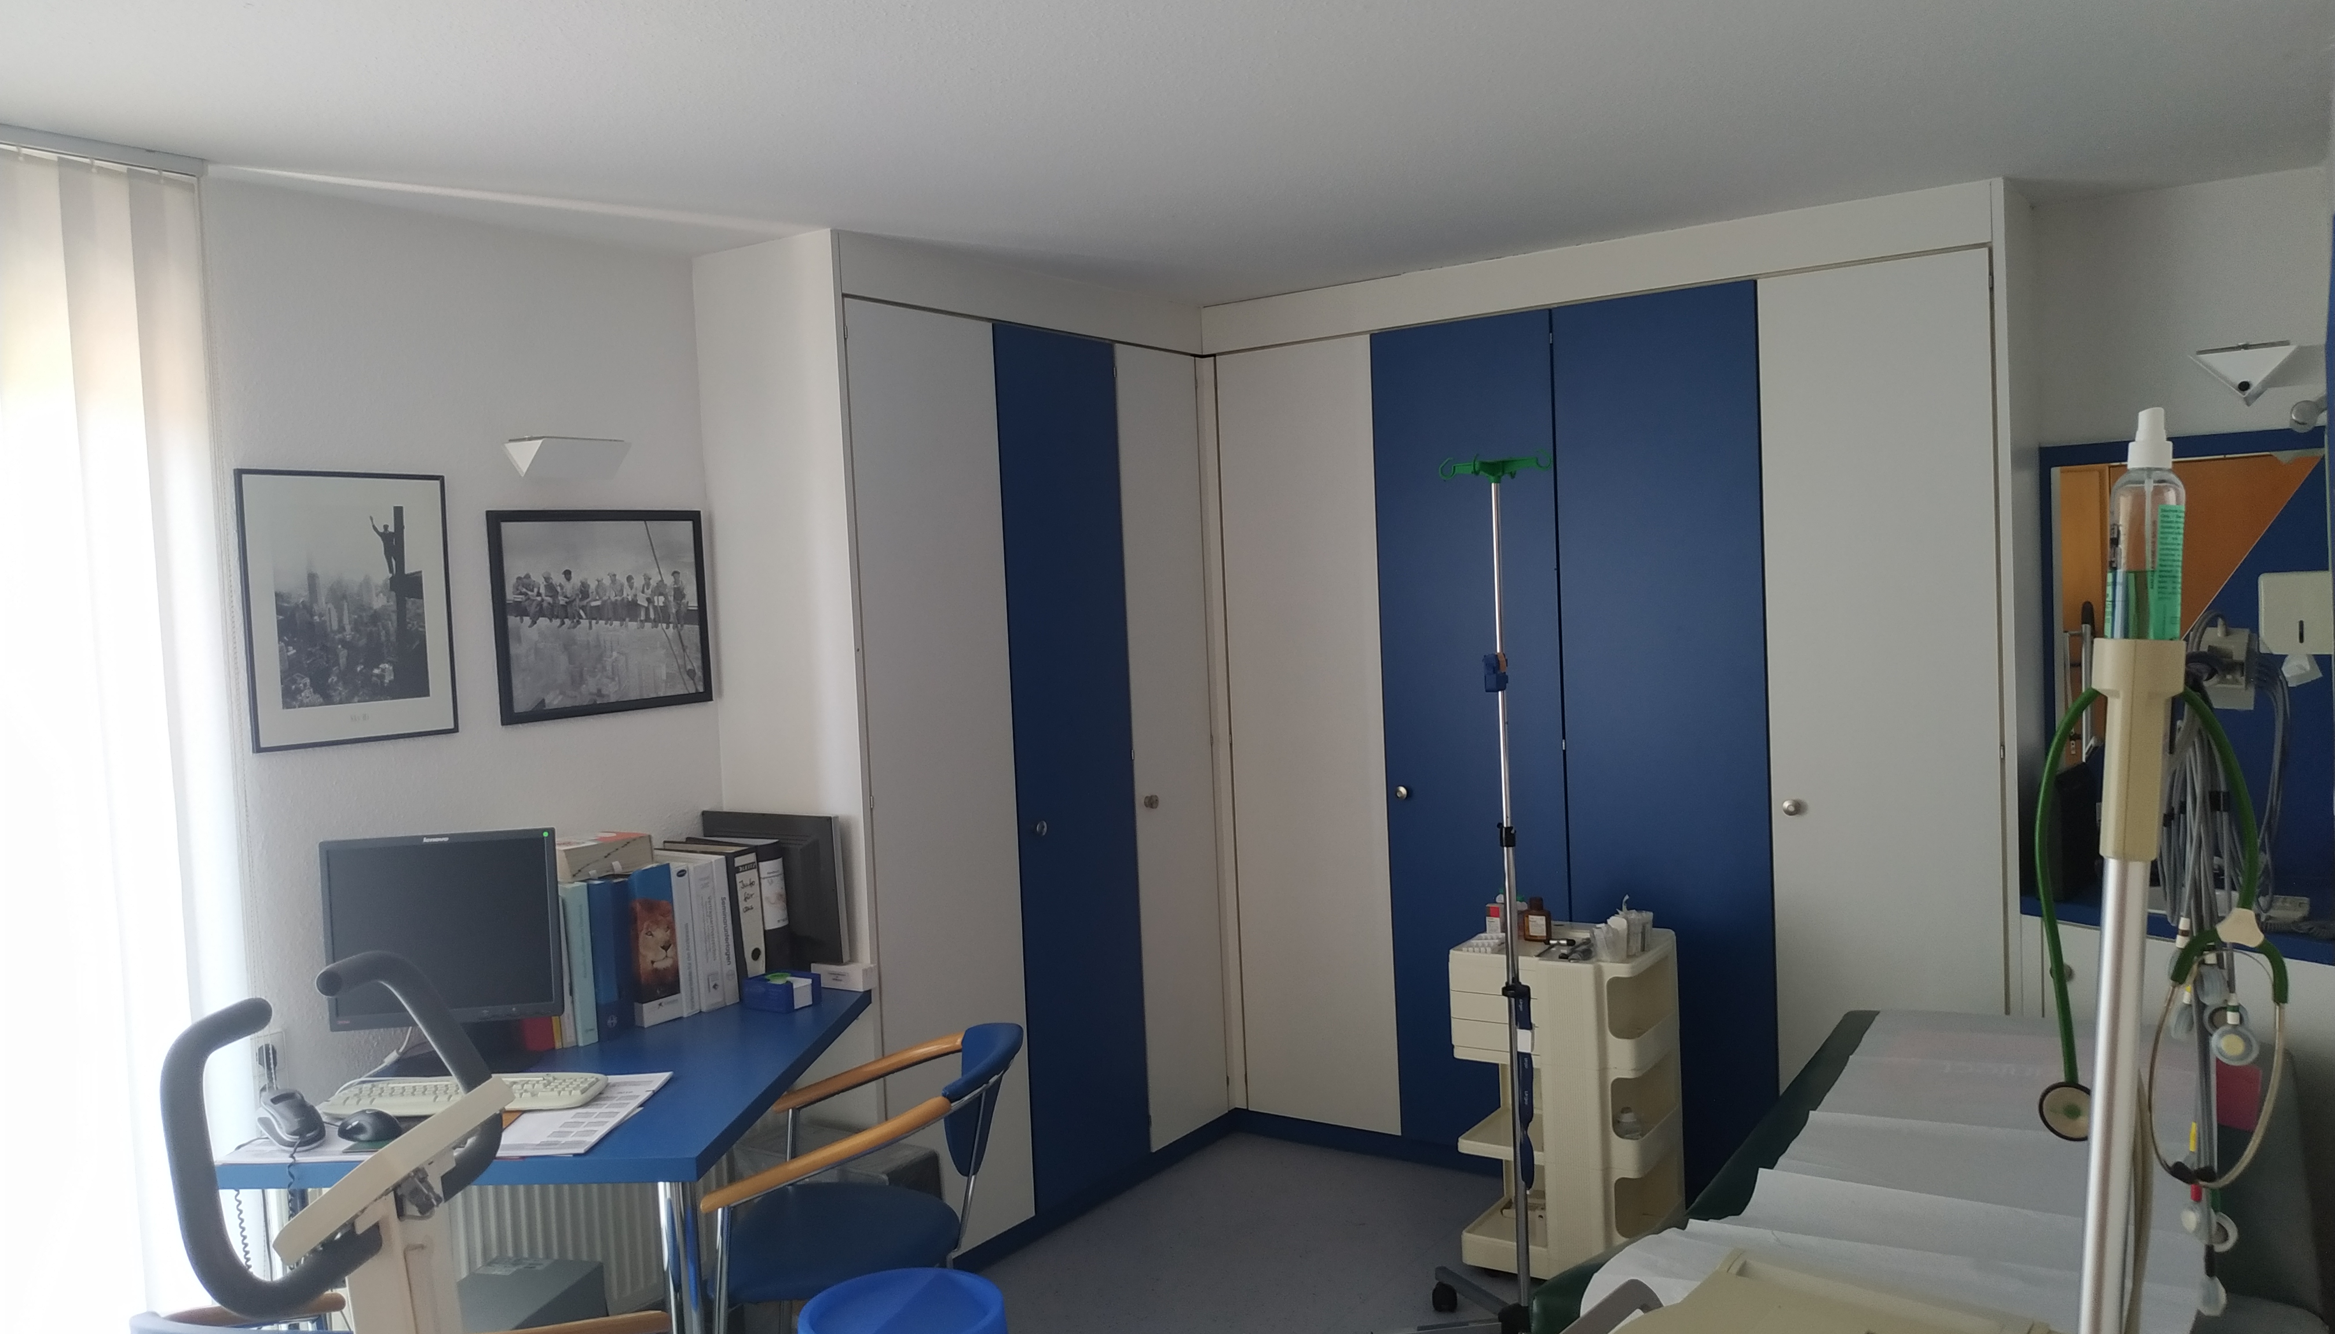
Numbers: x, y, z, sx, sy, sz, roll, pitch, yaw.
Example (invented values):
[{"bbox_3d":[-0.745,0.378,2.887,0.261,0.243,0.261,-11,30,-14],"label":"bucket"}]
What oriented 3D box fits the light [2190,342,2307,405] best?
[{"bbox_3d":[1.667,-0.446,2.492,0.149,0.076,0.211,-1,4,34],"label":"light"}]

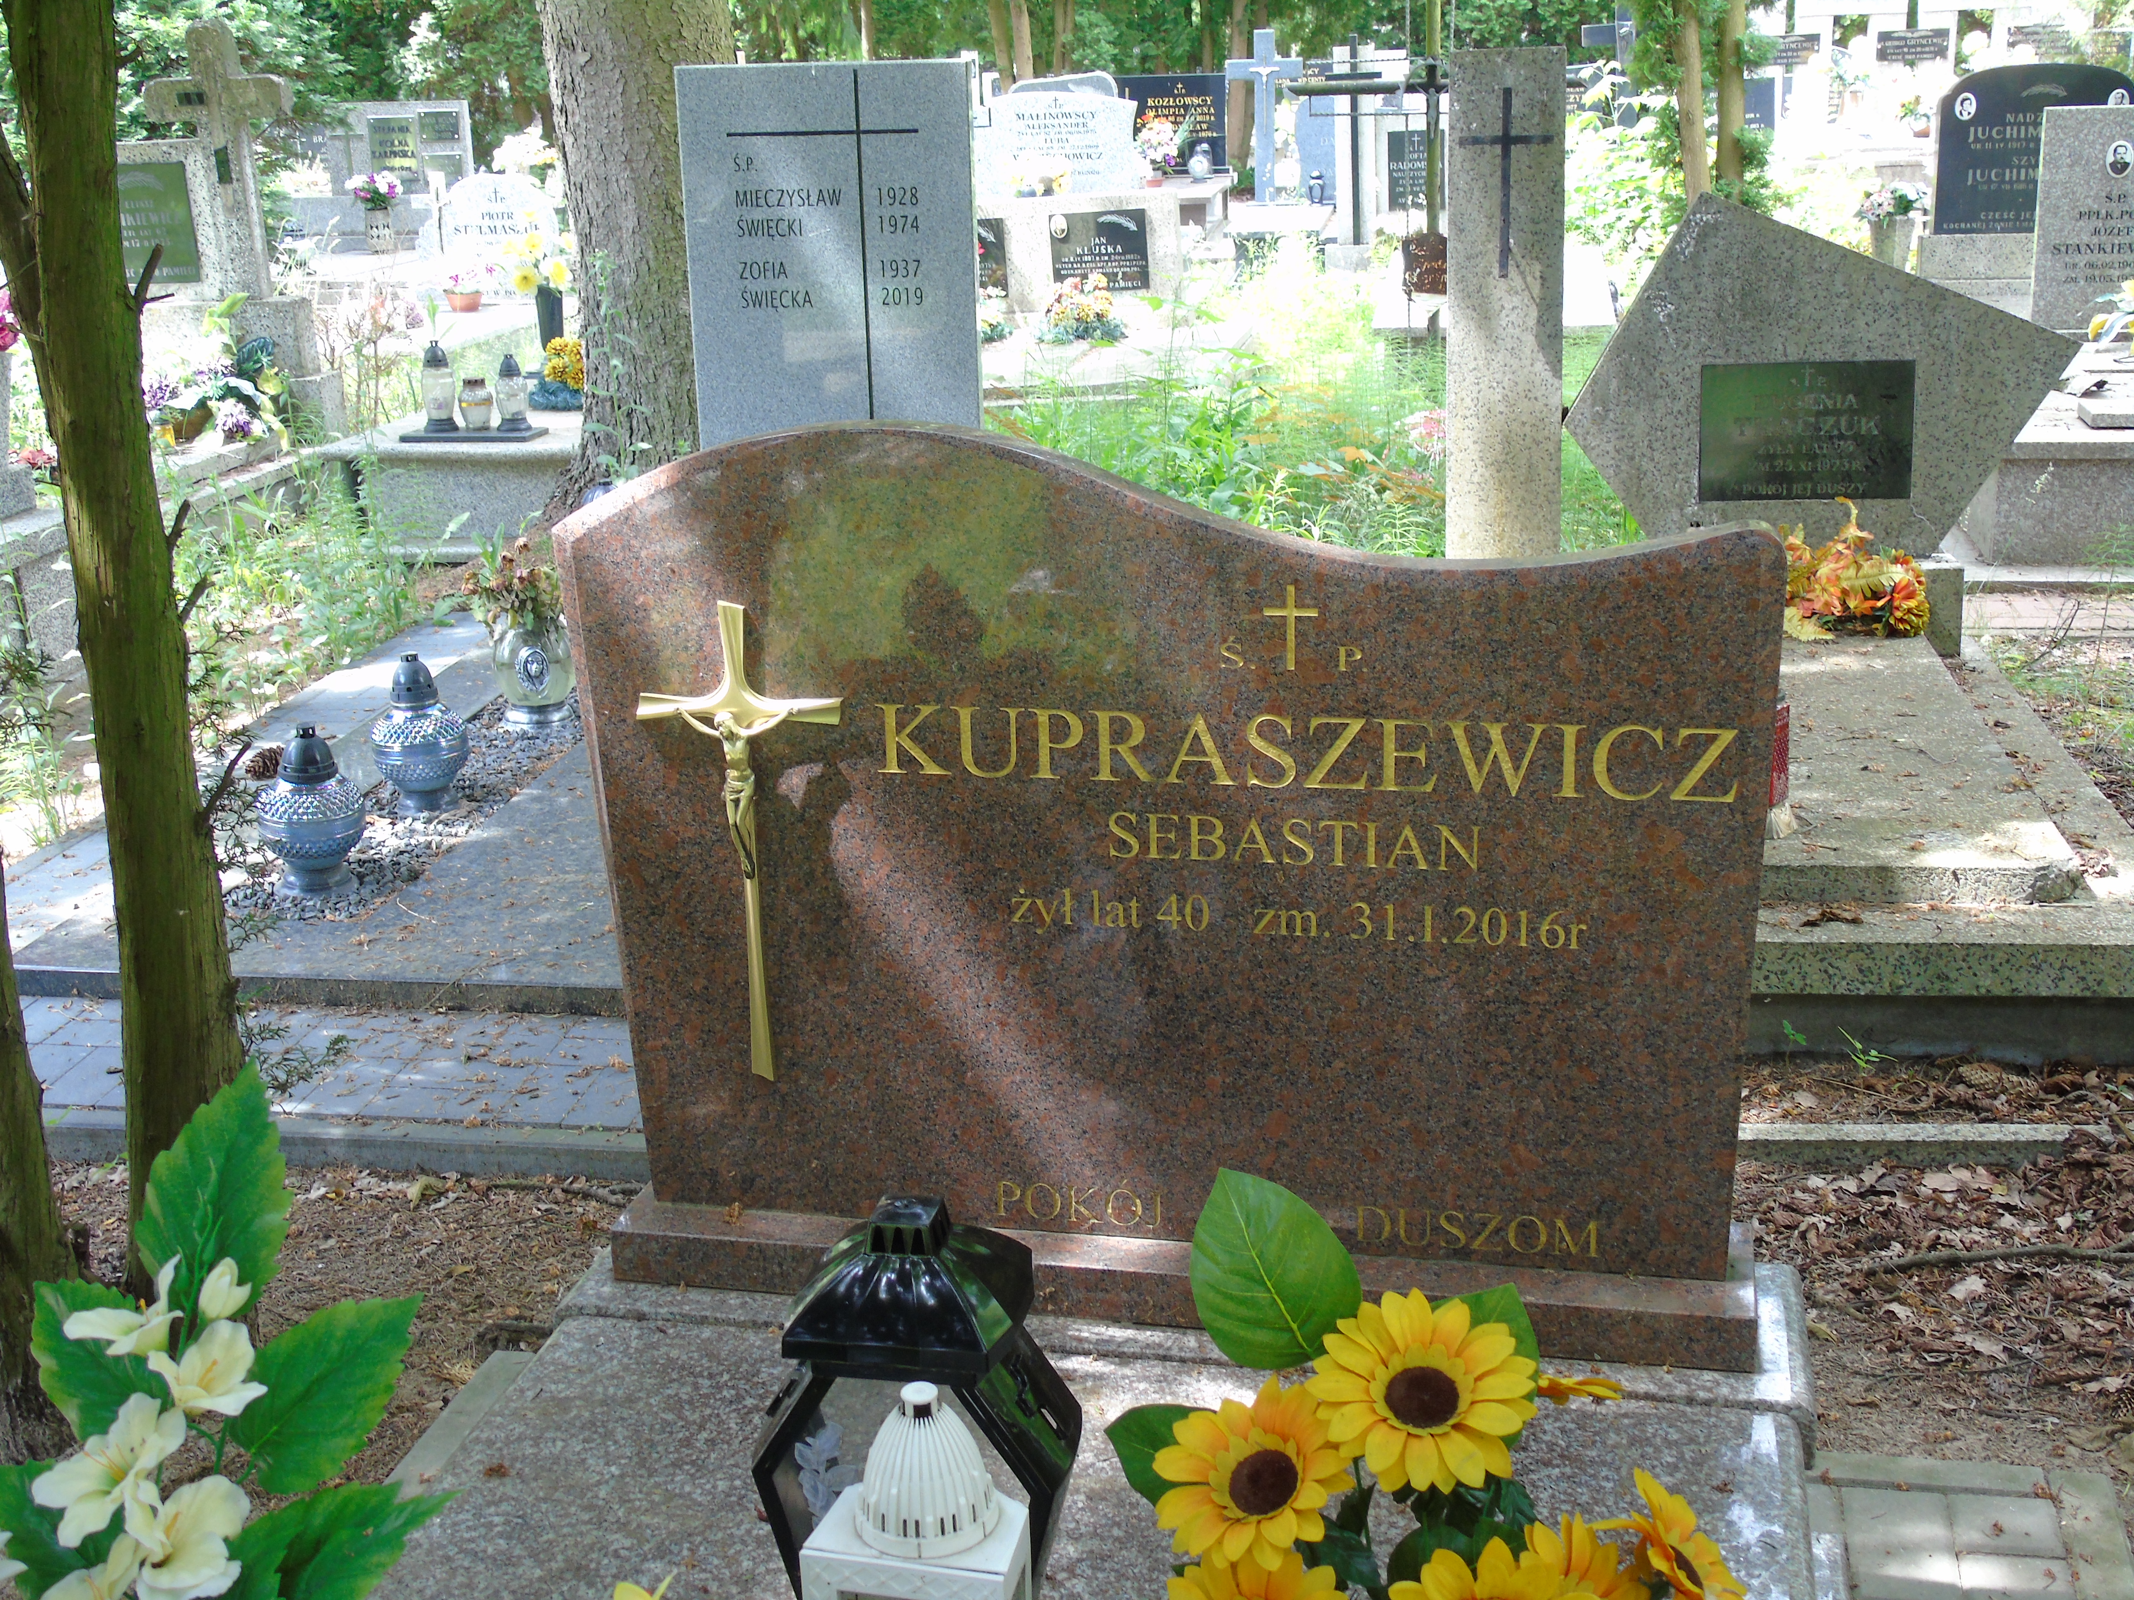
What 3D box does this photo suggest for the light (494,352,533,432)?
[{"bbox_3d":[-1.576,-1.168,7.012,0.105,0.227,0.105,-6,18,-12],"label":"light"}]

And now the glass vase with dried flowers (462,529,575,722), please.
[{"bbox_3d":[-1.191,-0.389,5.467,0.260,0.410,0.250,-5,17,-12],"label":"glass vase with dried flowers"}]

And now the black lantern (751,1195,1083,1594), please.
[{"bbox_3d":[-0.088,0.375,1.462,0.178,0.290,0.124,1,17,10],"label":"black lantern"}]

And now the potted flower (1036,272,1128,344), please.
[{"bbox_3d":[0.048,-1.836,9.135,0.320,0.255,0.250,-7,19,-16],"label":"potted flower"}]

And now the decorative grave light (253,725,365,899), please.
[{"bbox_3d":[-1.335,0.005,4.335,0.188,0.295,0.188,-7,17,-17],"label":"decorative grave light"}]

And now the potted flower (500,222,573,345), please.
[{"bbox_3d":[-1.754,-1.677,8.235,0.250,0.460,0.240,-5,17,-11],"label":"potted flower"}]

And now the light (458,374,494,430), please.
[{"bbox_3d":[-1.768,-1.195,7.357,0.102,0.162,0.102,-5,17,-13],"label":"light"}]

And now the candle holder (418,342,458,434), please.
[{"bbox_3d":[-1.867,-1.238,7.311,0.106,0.272,0.106,-6,17,-13],"label":"candle holder"}]

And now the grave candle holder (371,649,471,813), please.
[{"bbox_3d":[-1.108,-0.120,4.192,0.172,0.265,0.172,-7,19,-15],"label":"grave candle holder"}]

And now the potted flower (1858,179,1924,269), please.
[{"bbox_3d":[3.559,-2.413,10.592,0.290,0.500,0.280,4,19,18],"label":"potted flower"}]

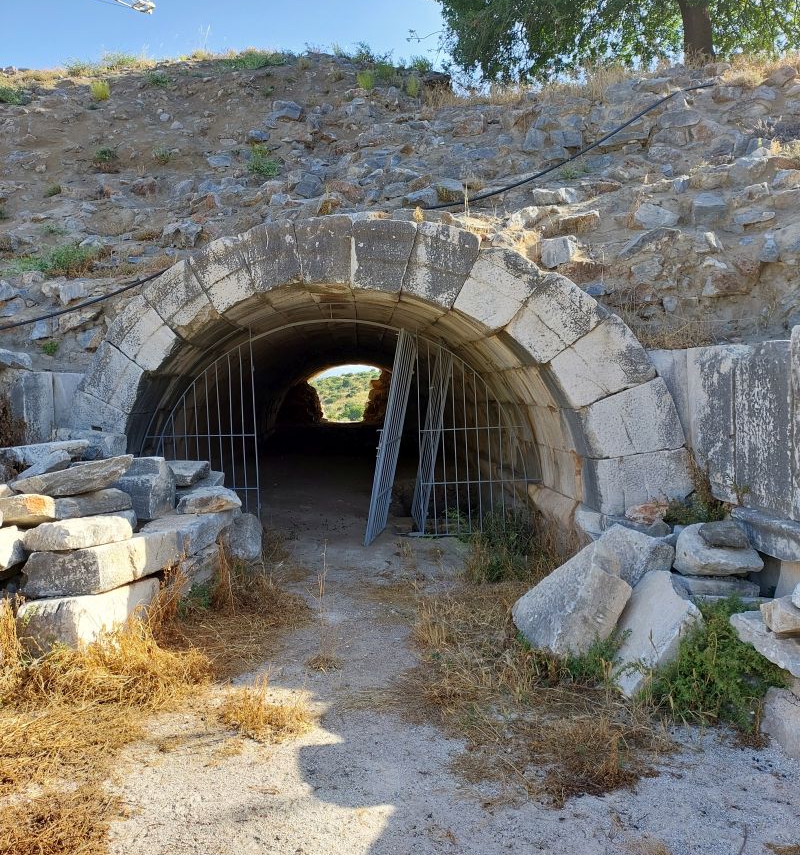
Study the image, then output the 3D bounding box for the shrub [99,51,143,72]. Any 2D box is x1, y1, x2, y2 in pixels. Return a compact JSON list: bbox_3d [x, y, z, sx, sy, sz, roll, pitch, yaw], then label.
[{"bbox_3d":[-4.462,-5.833,13.800,0.650,0.280,0.480,-2,2,-2],"label":"shrub"}]

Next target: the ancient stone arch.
[{"bbox_3d":[-0.145,-0.394,8.100,5.500,2.950,1.500,-2,3,10],"label":"ancient stone arch"}]

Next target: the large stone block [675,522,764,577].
[{"bbox_3d":[2.210,0.841,6.000,0.550,0.280,0.420,-2,2,-2],"label":"large stone block"}]

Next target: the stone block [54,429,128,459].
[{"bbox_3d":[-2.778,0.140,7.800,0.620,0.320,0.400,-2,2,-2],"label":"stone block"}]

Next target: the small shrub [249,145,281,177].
[{"bbox_3d":[-1.741,-3.448,11.200,0.430,0.380,0.400,-2,2,-2],"label":"small shrub"}]

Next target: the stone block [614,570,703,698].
[{"bbox_3d":[1.393,1.105,4.650,0.430,0.500,0.580,-2,3,10],"label":"stone block"}]

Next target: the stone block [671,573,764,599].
[{"bbox_3d":[2.072,1.034,5.650,0.530,0.150,0.360,-2,3,5],"label":"stone block"}]

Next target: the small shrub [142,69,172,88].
[{"bbox_3d":[-3.721,-5.320,13.200,0.420,0.270,0.360,-2,2,-2],"label":"small shrub"}]

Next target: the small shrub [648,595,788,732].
[{"bbox_3d":[1.577,1.144,4.300,0.620,0.540,0.580,-1,2,20],"label":"small shrub"}]

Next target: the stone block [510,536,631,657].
[{"bbox_3d":[1.037,1.024,5.250,0.670,0.480,0.420,-38,-15,2],"label":"stone block"}]

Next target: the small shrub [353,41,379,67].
[{"bbox_3d":[-0.488,-5.287,12.200,0.360,0.350,0.330,-2,3,0],"label":"small shrub"}]

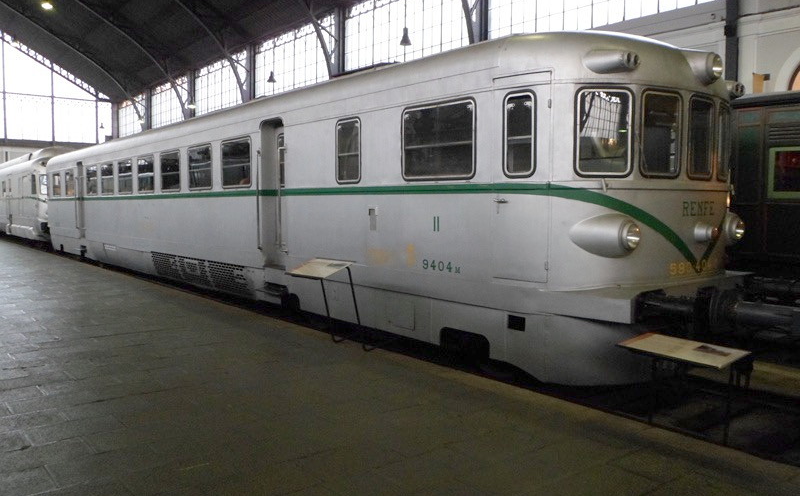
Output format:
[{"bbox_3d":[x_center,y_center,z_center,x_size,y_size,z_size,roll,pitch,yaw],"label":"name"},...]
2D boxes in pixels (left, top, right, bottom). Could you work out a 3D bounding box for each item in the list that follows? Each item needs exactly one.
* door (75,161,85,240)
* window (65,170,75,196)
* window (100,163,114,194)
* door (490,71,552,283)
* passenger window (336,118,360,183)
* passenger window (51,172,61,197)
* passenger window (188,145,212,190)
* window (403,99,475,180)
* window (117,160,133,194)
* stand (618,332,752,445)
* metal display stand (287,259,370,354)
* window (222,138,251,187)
[{"bbox_3d":[-9.783,-1.473,19.210,0.120,2.304,0.816,-2,4,-40],"label":"door"},{"bbox_3d":[-10.616,-2.096,20.052,0.060,0.864,1.224,-2,4,-40],"label":"window"},{"bbox_3d":[-7.889,-1.871,16.808,0.060,0.864,1.234,-2,4,-40],"label":"window"},{"bbox_3d":[1.191,-0.690,6.118,0.629,2.006,0.080,4,4,40],"label":"door"},{"bbox_3d":[-0.688,-1.283,8.240,0.060,0.859,0.562,-2,4,-40],"label":"passenger window"},{"bbox_3d":[-11.834,-2.196,21.501,0.060,0.864,1.272,-2,4,-40],"label":"passenger window"},{"bbox_3d":[-3.888,-1.540,12.047,0.060,0.864,1.142,-2,4,-40],"label":"passenger window"},{"bbox_3d":[0.404,-1.179,6.942,0.060,0.878,1.147,-2,4,-40],"label":"window"},{"bbox_3d":[-6.873,-1.787,15.599,0.060,0.864,1.229,-2,4,-40],"label":"window"},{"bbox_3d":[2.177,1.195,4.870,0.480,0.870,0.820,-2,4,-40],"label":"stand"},{"bbox_3d":[-0.807,0.667,7.263,0.710,1.030,0.810,-2,4,-40],"label":"metal display stand"},{"bbox_3d":[-2.853,-1.455,10.816,0.060,0.864,1.138,-2,4,-40],"label":"window"}]

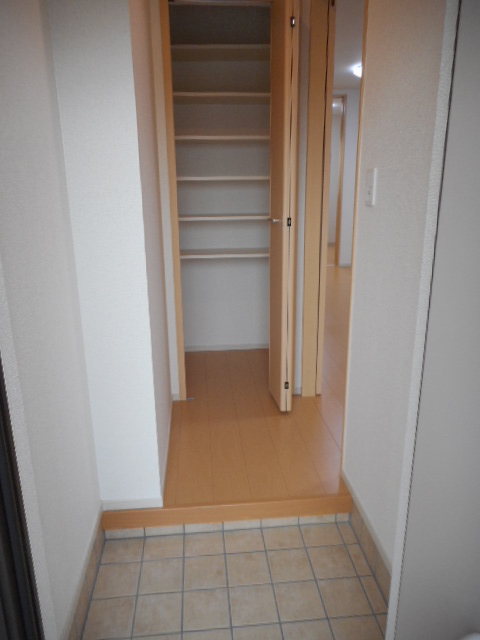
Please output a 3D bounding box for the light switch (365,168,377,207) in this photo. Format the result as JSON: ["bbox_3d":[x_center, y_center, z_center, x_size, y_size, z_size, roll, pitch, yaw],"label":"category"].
[{"bbox_3d":[0.433,-0.435,1.530,0.009,0.120,0.070,-2,15,-5],"label":"light switch"}]

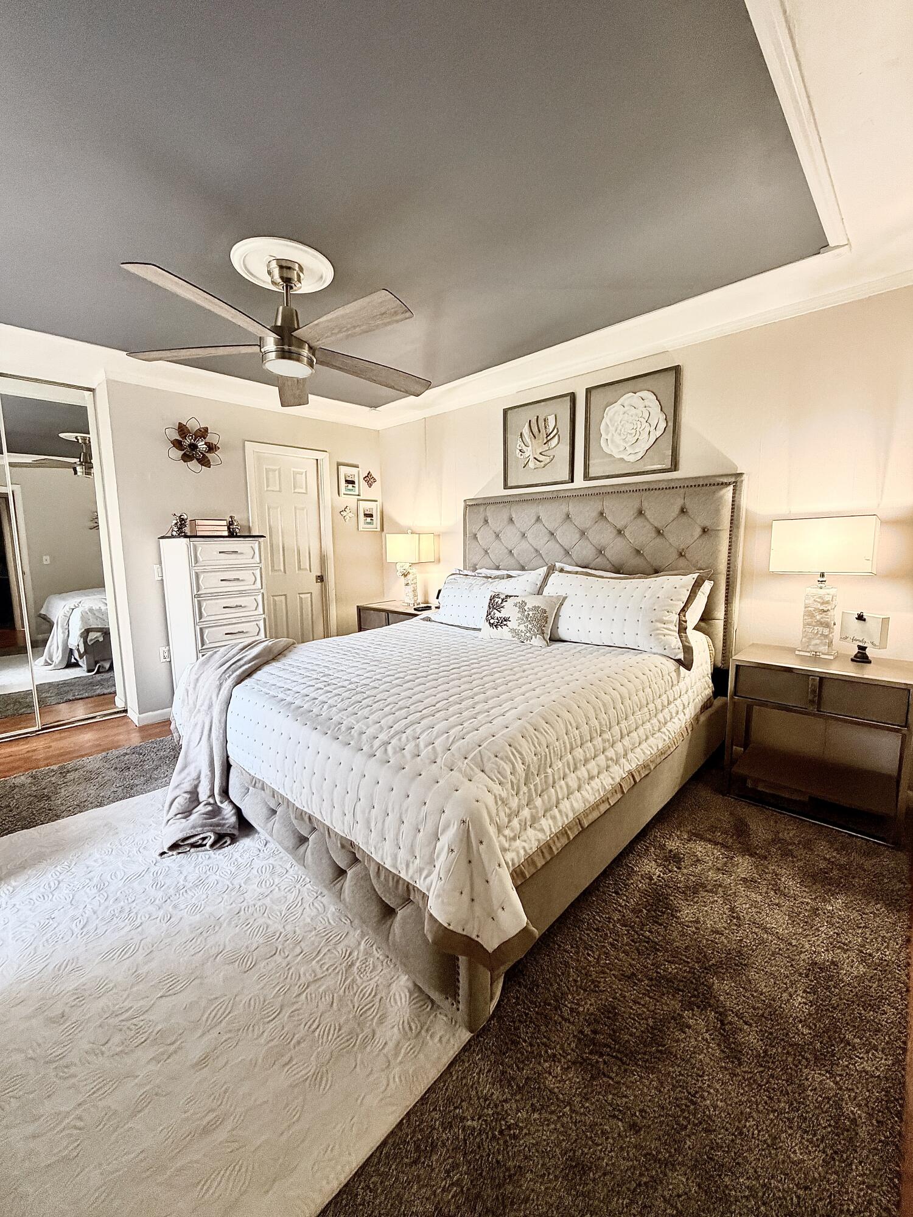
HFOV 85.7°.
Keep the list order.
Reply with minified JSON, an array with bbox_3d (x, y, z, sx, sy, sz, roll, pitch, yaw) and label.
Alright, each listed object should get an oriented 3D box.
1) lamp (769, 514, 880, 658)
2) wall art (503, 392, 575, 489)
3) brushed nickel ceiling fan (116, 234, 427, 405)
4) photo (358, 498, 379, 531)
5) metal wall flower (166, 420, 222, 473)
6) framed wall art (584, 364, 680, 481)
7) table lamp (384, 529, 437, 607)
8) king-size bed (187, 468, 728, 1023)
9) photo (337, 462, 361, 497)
[{"bbox_3d":[1.728,-0.104,2.350,0.400,0.650,0.220,6,11,42],"label":"lamp"},{"bbox_3d":[0.603,-1.214,3.642,0.610,0.610,0.036,6,11,42],"label":"wall art"},{"bbox_3d":[-0.686,-1.223,2.046,1.280,0.410,1.280,6,11,42],"label":"brushed nickel ceiling fan"},{"bbox_3d":[-0.852,-0.913,4.840,0.035,0.295,0.255,6,11,42],"label":"photo"},{"bbox_3d":[-1.923,-1.194,3.617,0.070,0.385,0.380,6,11,42],"label":"metal wall flower"},{"bbox_3d":[1.117,-1.161,3.169,0.615,0.610,0.036,6,11,42],"label":"framed wall art"},{"bbox_3d":[-0.420,-0.365,4.451,0.400,0.675,0.220,6,11,42],"label":"table lamp"},{"bbox_3d":[0.070,0.088,2.716,2.063,1.598,2.372,6,11,42],"label":"king-size bed"},{"bbox_3d":[-0.994,-1.195,4.653,0.035,0.290,0.250,6,11,42],"label":"photo"}]

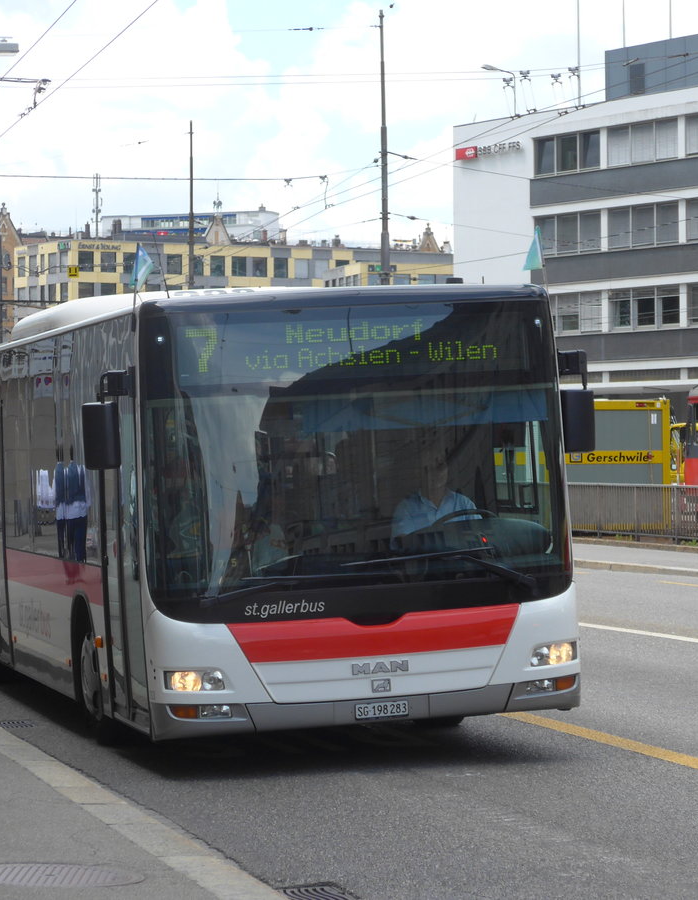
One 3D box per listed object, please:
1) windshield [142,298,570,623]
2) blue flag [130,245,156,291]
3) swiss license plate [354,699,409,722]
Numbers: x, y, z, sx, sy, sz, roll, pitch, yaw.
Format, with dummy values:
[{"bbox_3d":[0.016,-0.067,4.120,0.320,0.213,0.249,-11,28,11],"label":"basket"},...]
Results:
[{"bbox_3d":[0.036,0.065,17.665,2.420,1.810,0.420,-3,1,-13],"label":"windshield"},{"bbox_3d":[-1.168,-1.032,17.650,0.160,0.270,0.130,-3,1,0],"label":"blue flag"},{"bbox_3d":[0.186,1.451,17.420,0.305,0.083,0.015,-3,1,-13],"label":"swiss license plate"}]

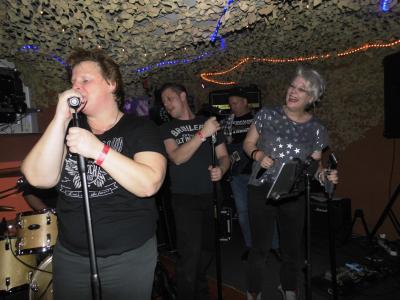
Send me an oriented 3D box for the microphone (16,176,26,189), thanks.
[{"bbox_3d":[-1.296,0.236,2.100,0.060,0.080,0.100,2,6,37],"label":"microphone"}]

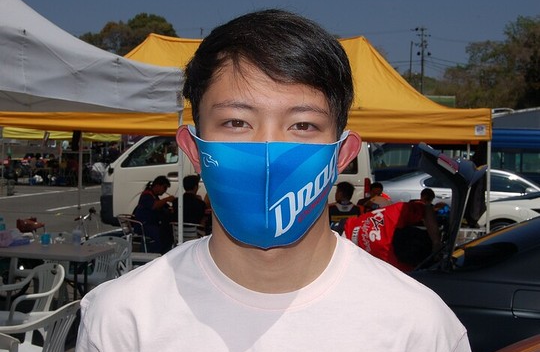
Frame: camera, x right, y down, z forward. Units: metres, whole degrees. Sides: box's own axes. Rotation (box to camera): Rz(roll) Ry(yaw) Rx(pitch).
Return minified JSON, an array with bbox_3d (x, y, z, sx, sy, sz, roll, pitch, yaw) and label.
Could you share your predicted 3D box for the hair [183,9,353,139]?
[{"bbox_3d":[-0.002,-0.105,0.950,0.187,0.170,0.215,2,1,0],"label":"hair"}]

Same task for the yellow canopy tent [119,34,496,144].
[{"bbox_3d":[-0.200,-0.260,11.000,5.800,3.100,3.000,1,2,10],"label":"yellow canopy tent"}]

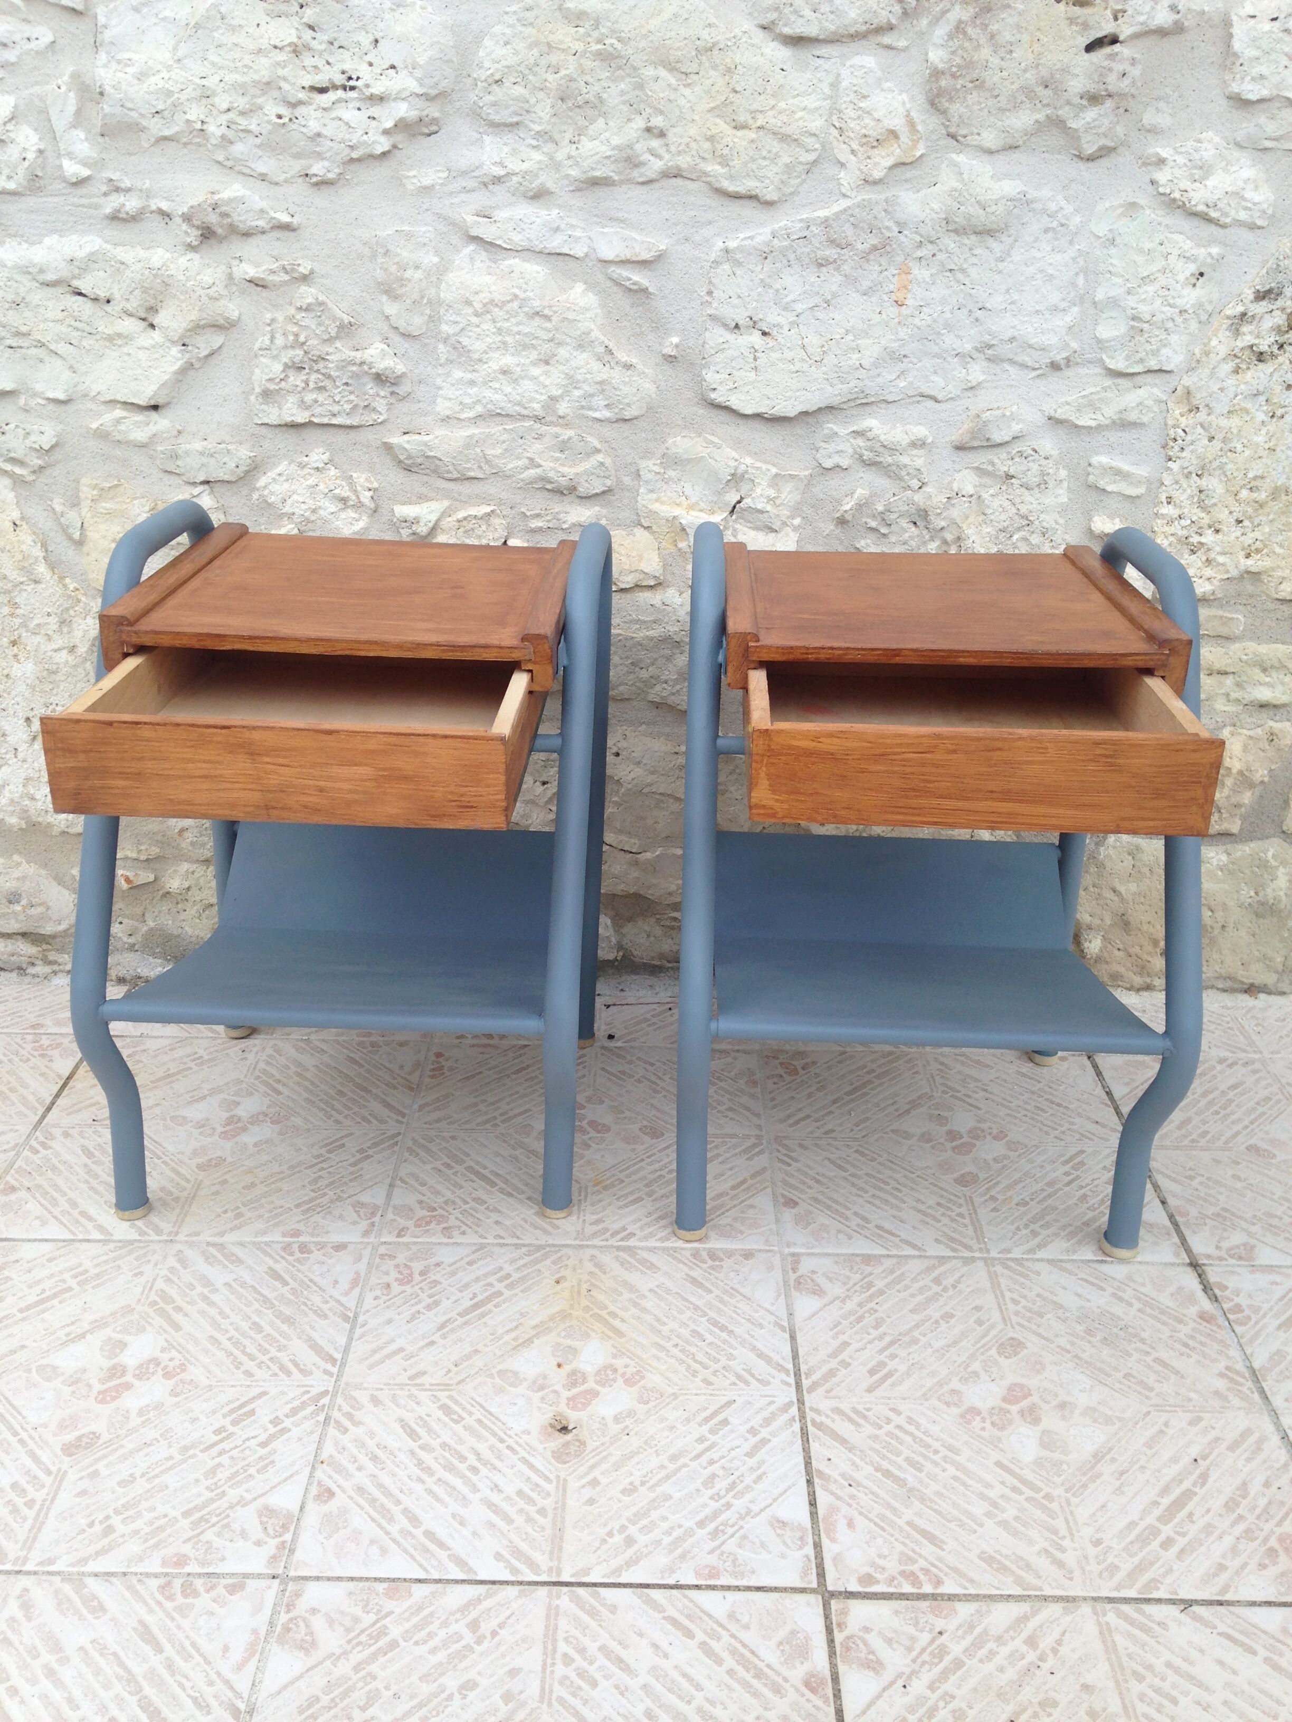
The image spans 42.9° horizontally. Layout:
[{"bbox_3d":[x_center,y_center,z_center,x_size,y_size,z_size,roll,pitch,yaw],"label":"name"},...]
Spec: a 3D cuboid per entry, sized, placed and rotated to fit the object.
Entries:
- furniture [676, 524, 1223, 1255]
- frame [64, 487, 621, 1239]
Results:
[{"bbox_3d":[0.229,0.018,1.409,0.392,0.559,0.449,2,23,1],"label":"furniture"},{"bbox_3d":[-0.248,0.003,1.425,0.392,0.557,0.483,2,23,1],"label":"frame"}]

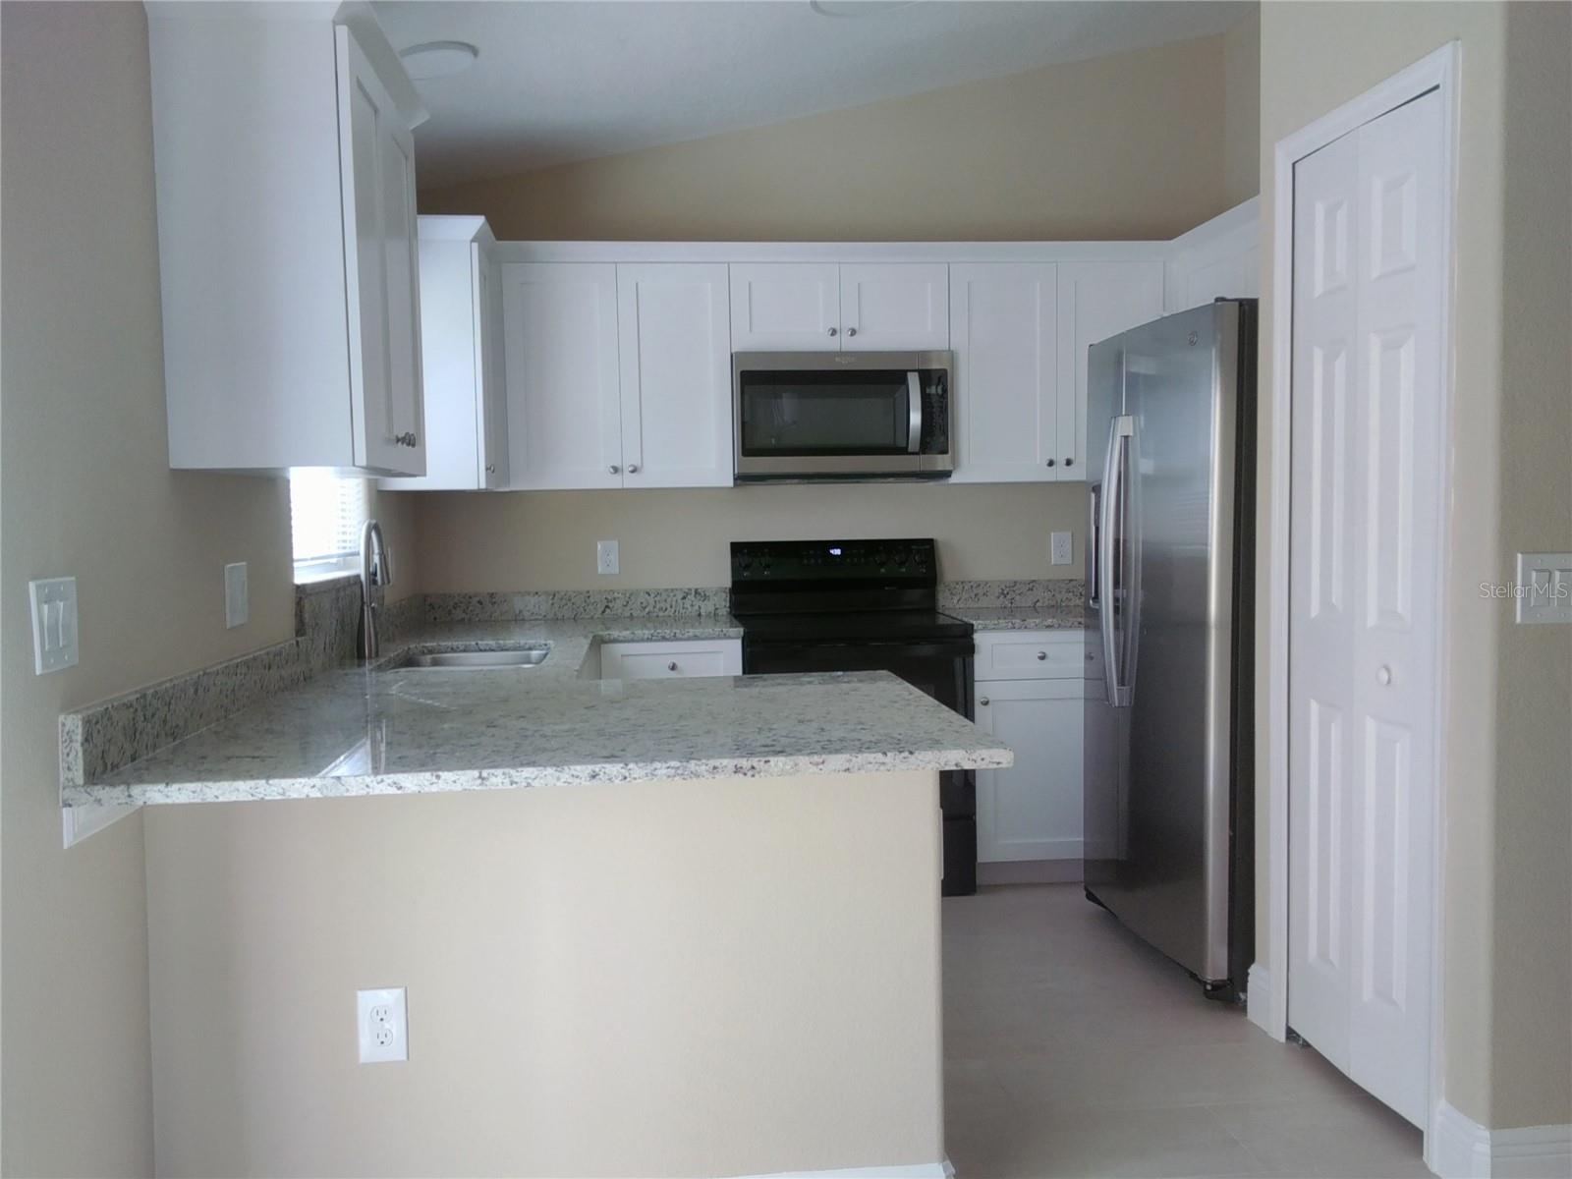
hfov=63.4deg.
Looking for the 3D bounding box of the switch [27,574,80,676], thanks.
[{"bbox_3d":[-1.000,0.048,1.742,0.011,0.123,0.121,-2,4,-6],"label":"switch"}]

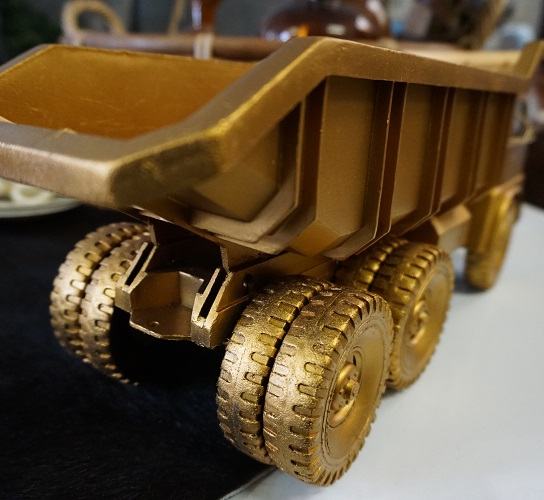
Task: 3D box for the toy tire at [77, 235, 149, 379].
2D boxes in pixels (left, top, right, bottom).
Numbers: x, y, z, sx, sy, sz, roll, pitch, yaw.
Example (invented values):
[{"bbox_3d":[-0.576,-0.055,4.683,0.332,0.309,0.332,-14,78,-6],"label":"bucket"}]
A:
[{"bbox_3d":[-0.066,0.032,0.275,0.023,0.082,0.082,15,21,33],"label":"toy tire"}]

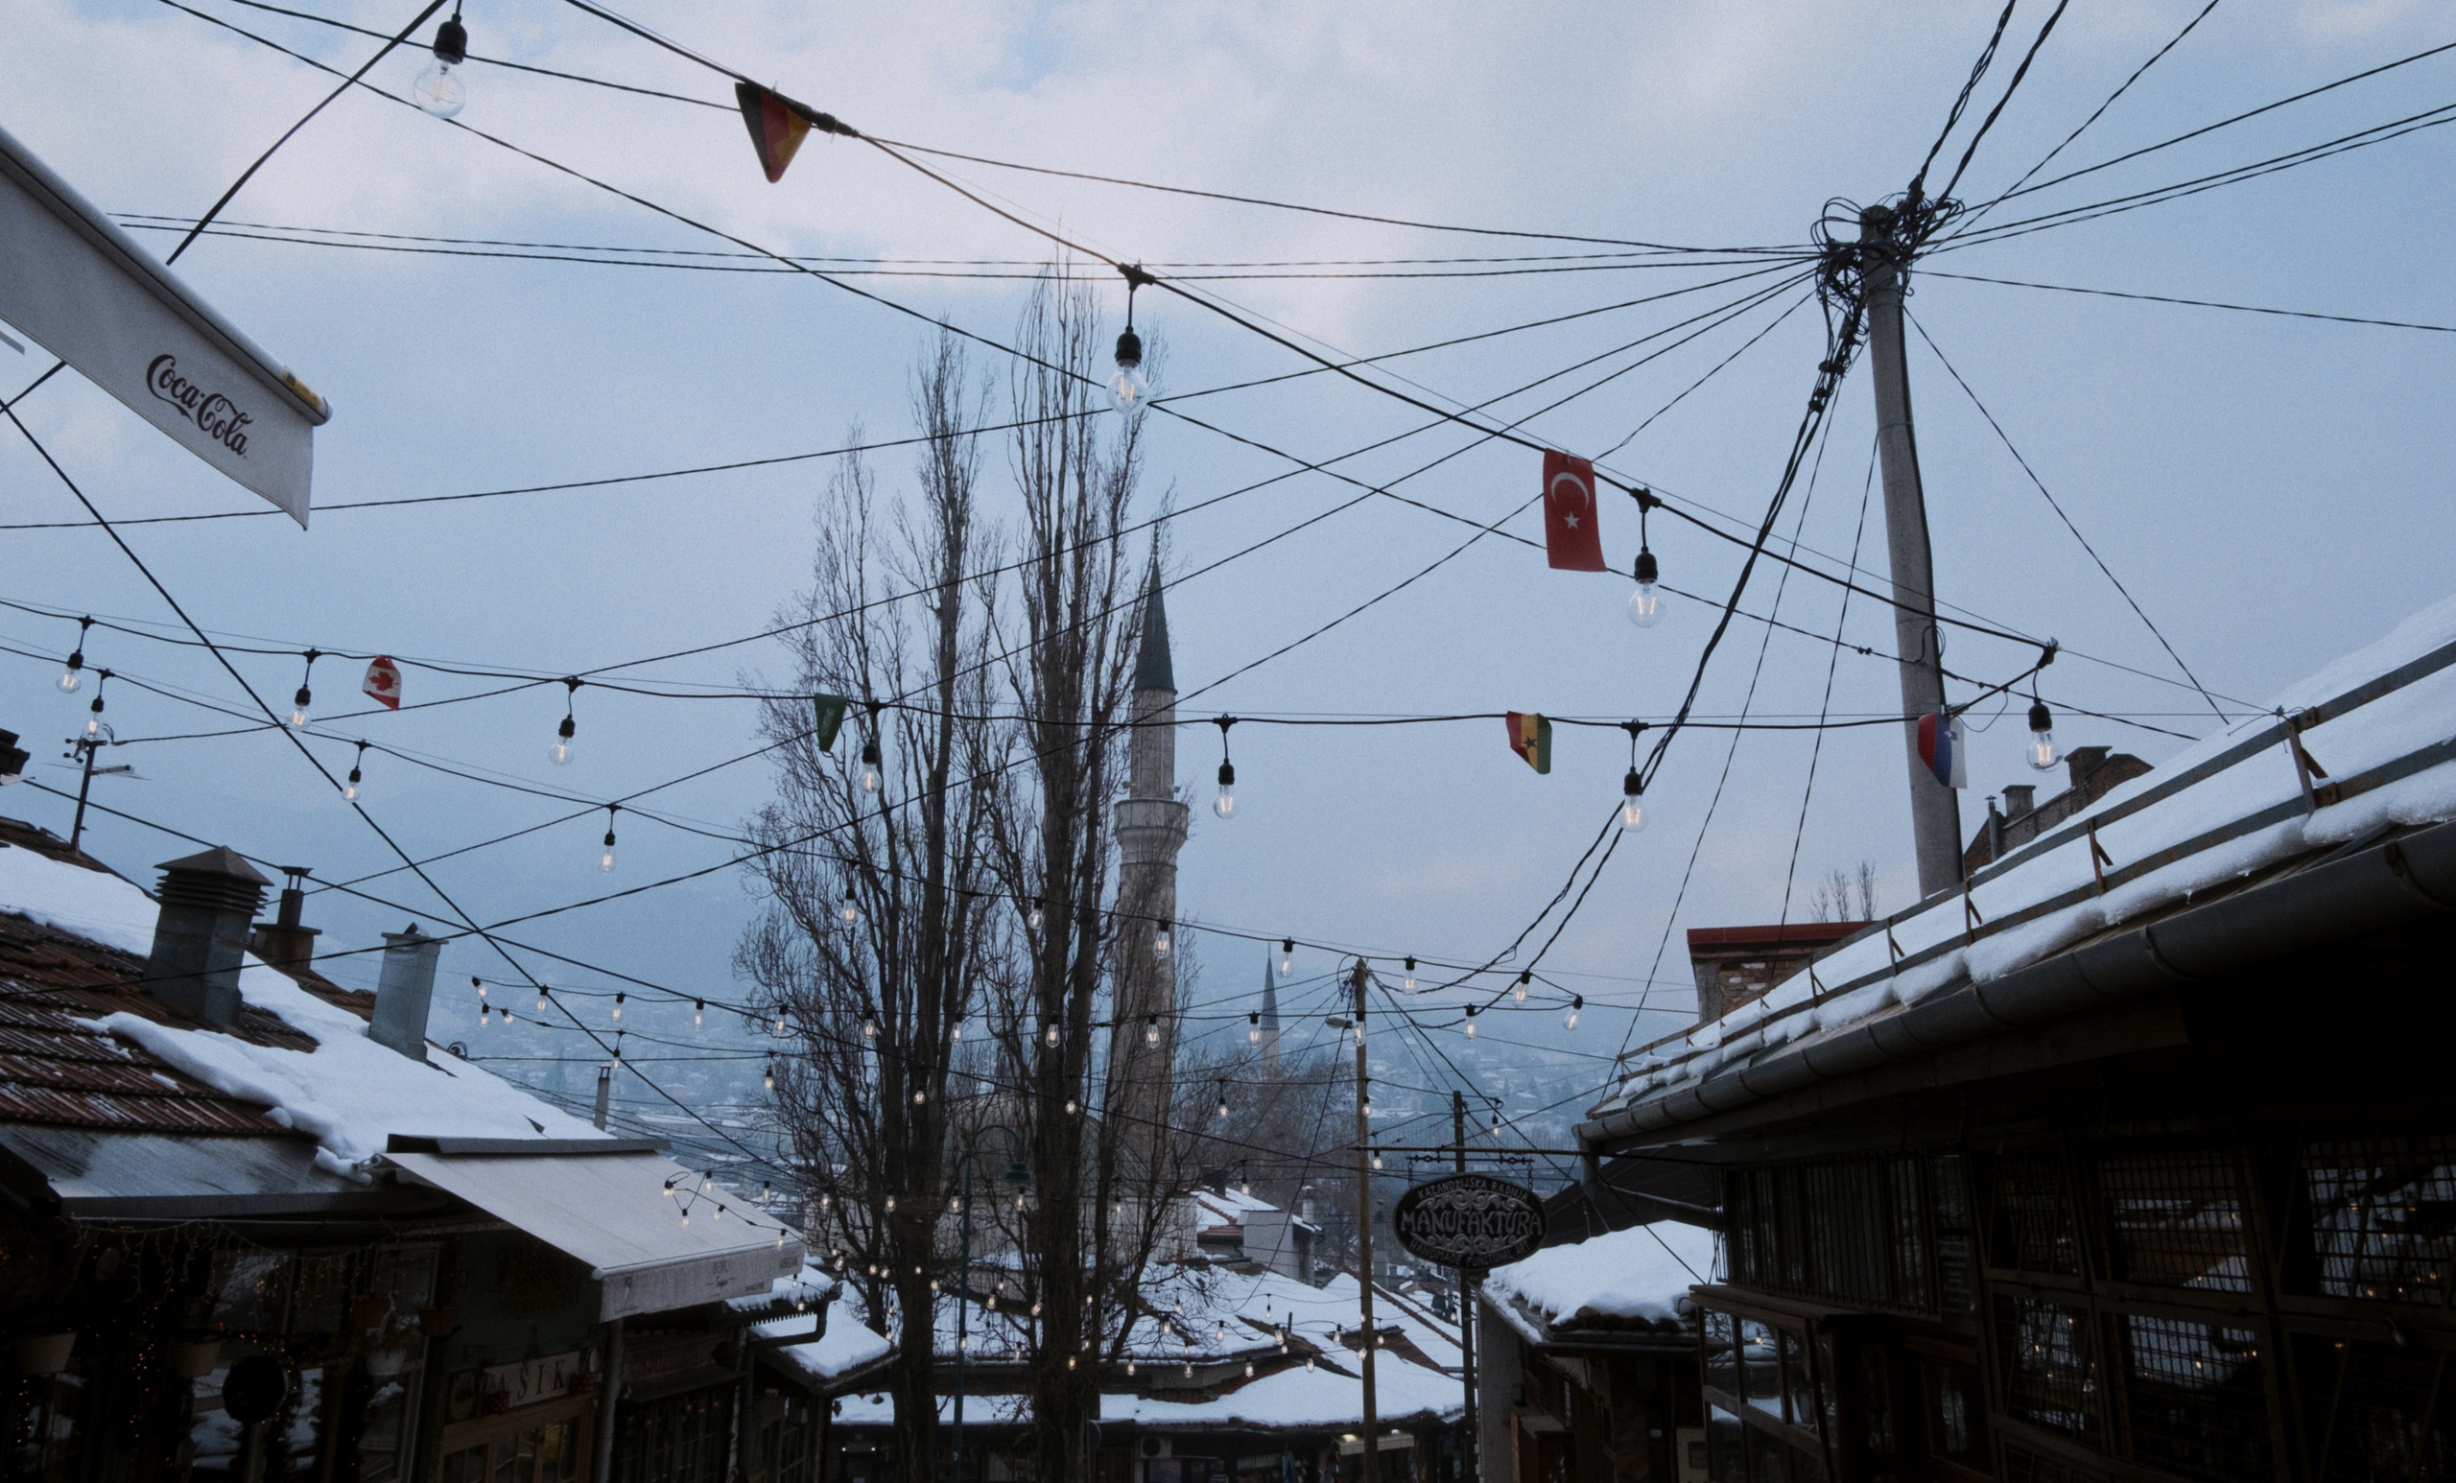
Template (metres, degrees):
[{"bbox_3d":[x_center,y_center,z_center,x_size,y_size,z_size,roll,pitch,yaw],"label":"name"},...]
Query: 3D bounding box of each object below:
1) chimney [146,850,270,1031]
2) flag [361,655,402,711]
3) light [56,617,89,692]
[{"bbox_3d":[-6.454,1.256,10.400,0.440,1.110,0.440,-1,-16,2],"label":"chimney"},{"bbox_3d":[-2.491,-0.172,4.820,0.105,0.165,0.040,0,-16,0],"label":"flag"},{"bbox_3d":[-3.676,-0.274,5.219,0.066,0.250,0.062,-4,-15,17],"label":"light"}]

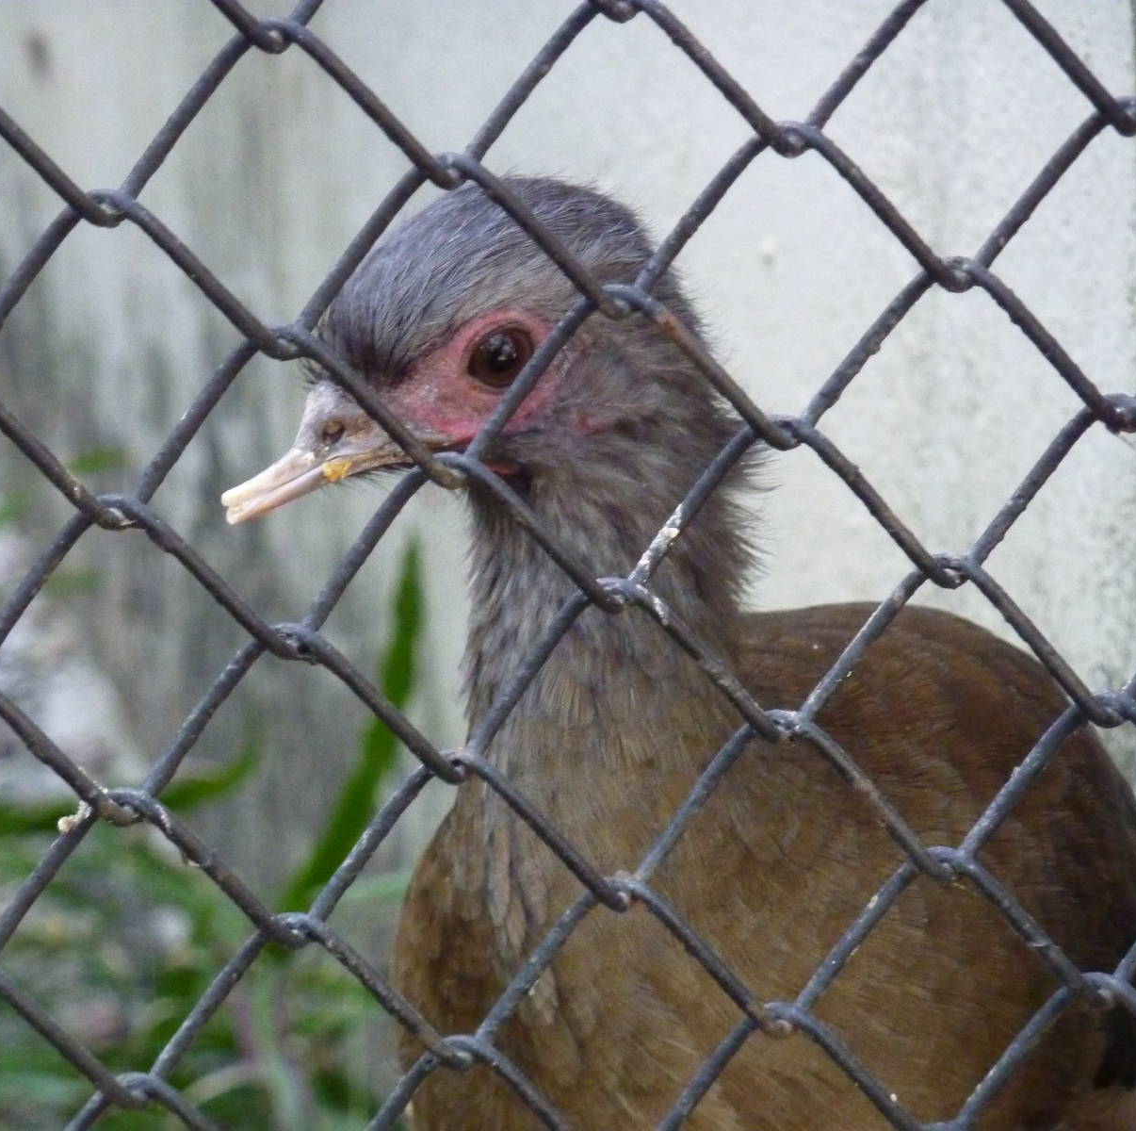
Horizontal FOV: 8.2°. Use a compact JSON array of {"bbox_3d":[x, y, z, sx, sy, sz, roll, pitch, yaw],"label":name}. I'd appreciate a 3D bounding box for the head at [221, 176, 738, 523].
[{"bbox_3d":[-0.020,-0.033,1.194,0.083,0.047,0.041,-19,21,-35],"label":"head"}]

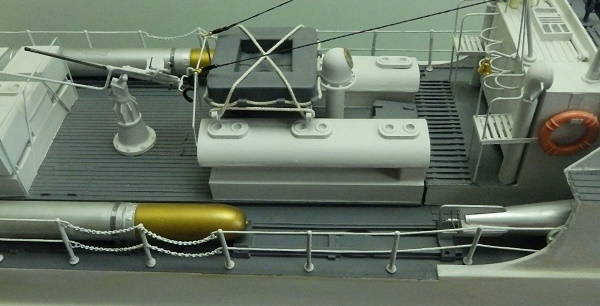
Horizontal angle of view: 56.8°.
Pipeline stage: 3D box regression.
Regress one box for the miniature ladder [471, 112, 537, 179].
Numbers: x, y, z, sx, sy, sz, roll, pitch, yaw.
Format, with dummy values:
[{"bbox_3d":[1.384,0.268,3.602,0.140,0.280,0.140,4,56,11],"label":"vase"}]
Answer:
[{"bbox_3d":[0.145,-0.004,0.404,0.039,0.039,0.031,-1,41,-2],"label":"miniature ladder"}]

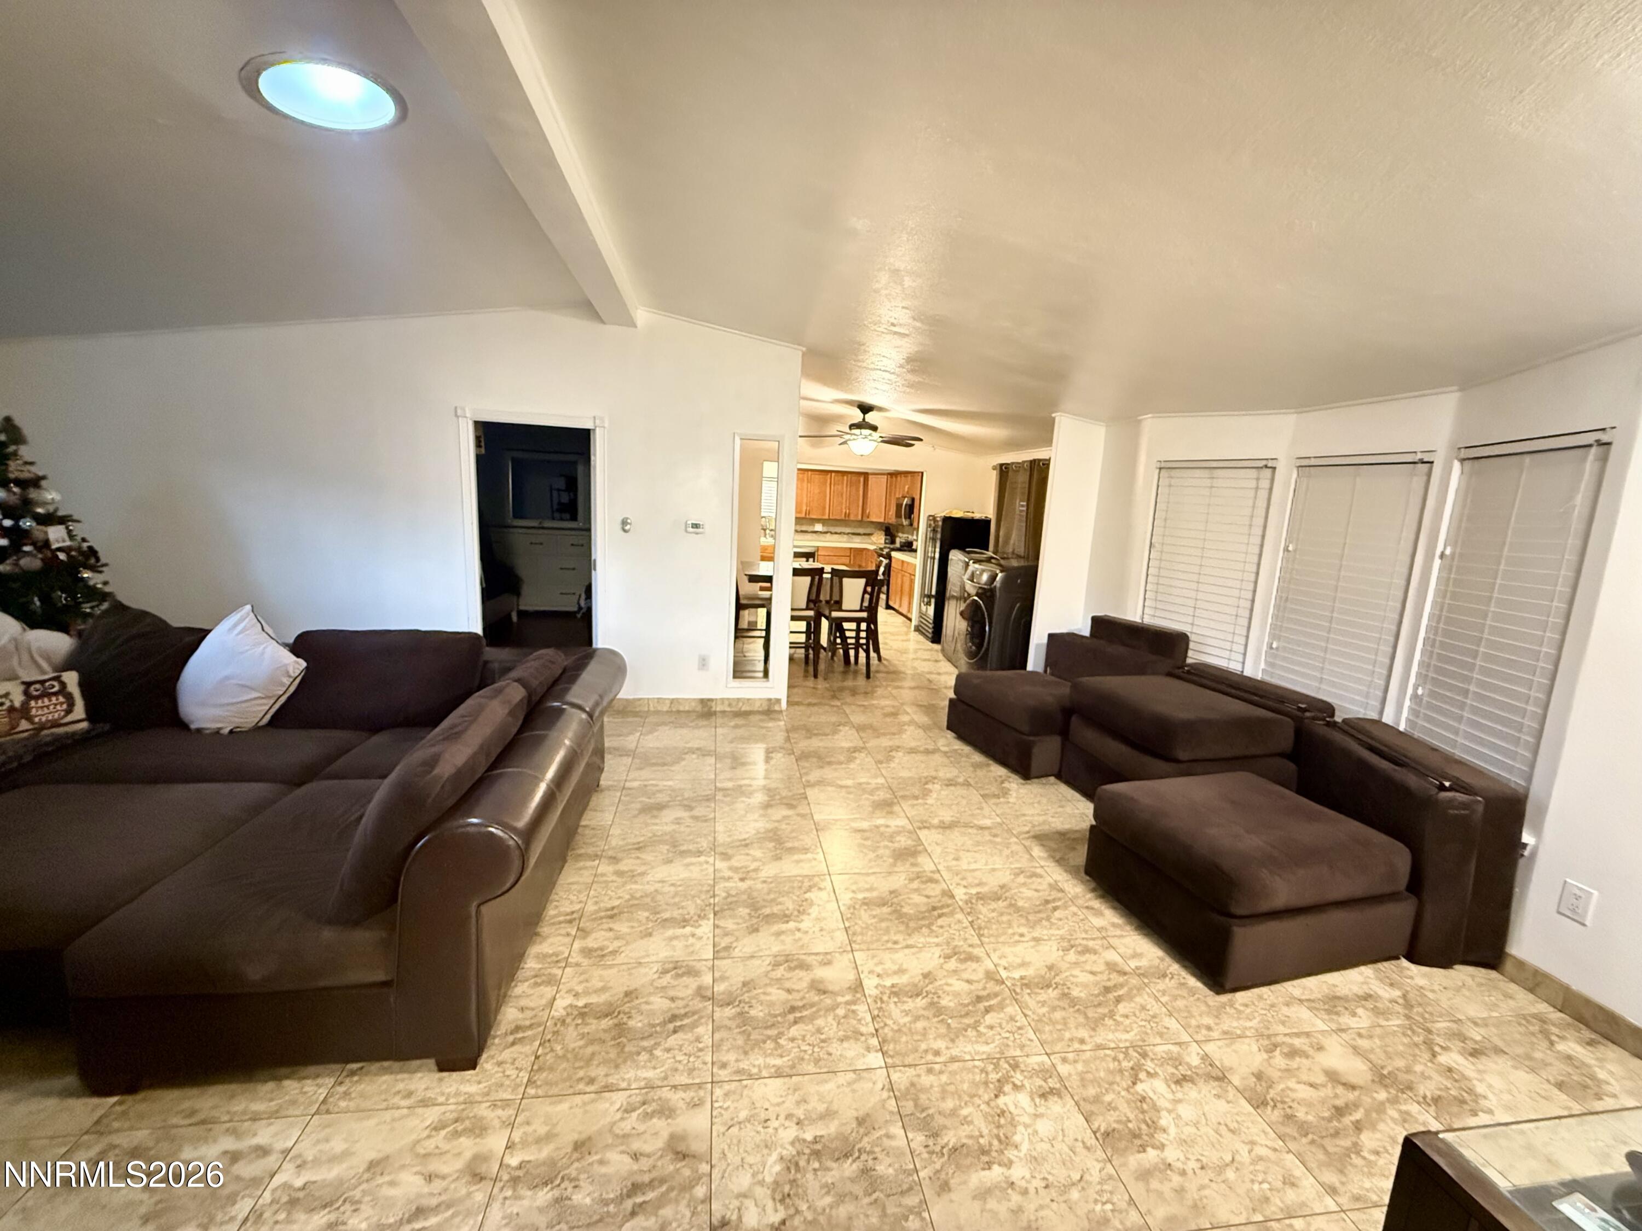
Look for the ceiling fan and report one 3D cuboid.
[{"bbox_3d":[0.420,-1.761,6.351,1.300,0.460,1.300,1,10,-9],"label":"ceiling fan"}]

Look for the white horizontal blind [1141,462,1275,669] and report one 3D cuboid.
[{"bbox_3d":[2.510,-0.285,4.453,0.060,1.460,0.755,-3,12,-33],"label":"white horizontal blind"}]

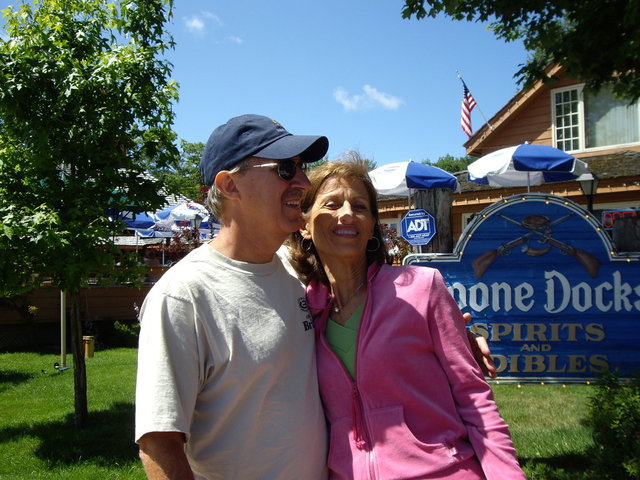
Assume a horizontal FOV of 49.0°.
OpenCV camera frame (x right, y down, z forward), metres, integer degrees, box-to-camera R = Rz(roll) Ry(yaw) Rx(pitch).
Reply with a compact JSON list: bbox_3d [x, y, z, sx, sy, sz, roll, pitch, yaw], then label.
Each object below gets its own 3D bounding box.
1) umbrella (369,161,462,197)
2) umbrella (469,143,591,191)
[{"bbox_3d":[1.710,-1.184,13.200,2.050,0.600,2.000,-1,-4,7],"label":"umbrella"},{"bbox_3d":[3.493,-1.310,11.800,2.050,0.600,2.000,-2,-4,17],"label":"umbrella"}]

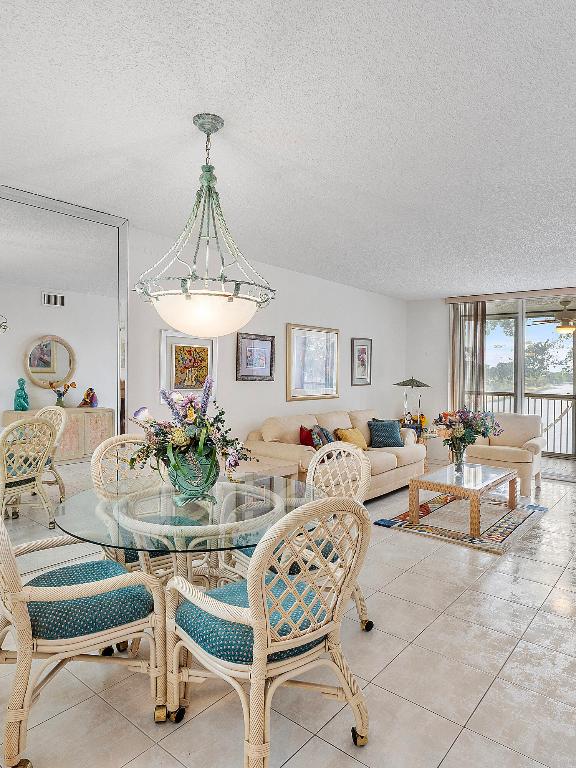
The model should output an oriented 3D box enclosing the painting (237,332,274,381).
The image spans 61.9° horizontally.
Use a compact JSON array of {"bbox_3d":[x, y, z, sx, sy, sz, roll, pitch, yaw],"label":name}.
[{"bbox_3d":[-0.304,-0.259,4.733,0.030,0.450,0.530,2,1,40],"label":"painting"}]

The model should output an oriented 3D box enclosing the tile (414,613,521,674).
[{"bbox_3d":[0.900,1.300,2.414,0.403,0.010,0.403,2,1,40],"label":"tile"}]

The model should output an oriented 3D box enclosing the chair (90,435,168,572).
[{"bbox_3d":[-0.749,0.783,2.646,0.580,0.950,0.620,0,1,-38],"label":"chair"}]

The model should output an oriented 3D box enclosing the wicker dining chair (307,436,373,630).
[{"bbox_3d":[0.071,0.801,2.551,0.620,0.950,0.580,0,1,-39],"label":"wicker dining chair"}]

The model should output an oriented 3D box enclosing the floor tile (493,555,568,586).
[{"bbox_3d":[1.661,1.284,3.321,0.400,0.012,0.400,2,1,40],"label":"floor tile"}]

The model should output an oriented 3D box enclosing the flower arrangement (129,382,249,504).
[{"bbox_3d":[-0.435,0.258,2.184,0.520,0.580,0.470,1,1,-11],"label":"flower arrangement"}]

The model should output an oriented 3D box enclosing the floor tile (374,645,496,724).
[{"bbox_3d":[0.641,1.301,2.103,0.403,0.010,0.403,2,1,40],"label":"floor tile"}]

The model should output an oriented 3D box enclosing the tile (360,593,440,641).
[{"bbox_3d":[0.588,1.289,2.673,0.403,0.010,0.403,2,1,40],"label":"tile"}]

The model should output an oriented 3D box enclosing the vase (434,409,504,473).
[{"bbox_3d":[1.782,0.543,4.740,0.580,0.600,0.520,1,1,21],"label":"vase"}]

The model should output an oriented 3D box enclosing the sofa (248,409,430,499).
[{"bbox_3d":[0.649,0.798,5.305,0.850,0.880,2.430,2,1,40],"label":"sofa"}]

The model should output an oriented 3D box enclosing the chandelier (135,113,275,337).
[{"bbox_3d":[-0.360,-0.713,2.163,0.620,0.995,0.620,1,1,-11],"label":"chandelier"}]

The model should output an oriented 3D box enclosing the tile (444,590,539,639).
[{"bbox_3d":[1.149,1.289,2.705,0.400,0.012,0.400,2,1,40],"label":"tile"}]

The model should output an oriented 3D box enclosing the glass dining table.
[{"bbox_3d":[-0.390,0.900,2.169,1.226,0.745,1.226,2,1,40],"label":"glass dining table"}]

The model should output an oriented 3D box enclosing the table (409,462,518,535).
[{"bbox_3d":[1.734,1.076,4.678,0.635,0.390,1.185,2,1,38],"label":"table"}]

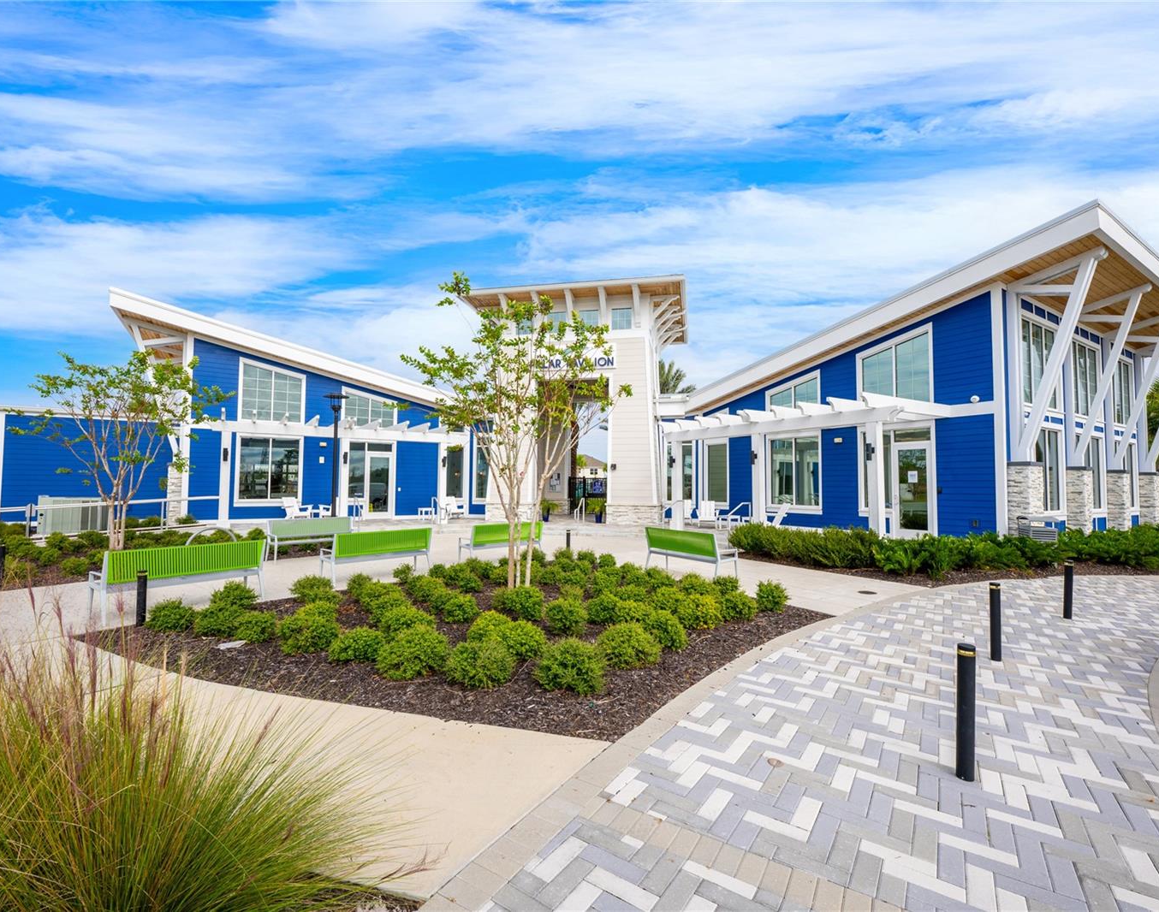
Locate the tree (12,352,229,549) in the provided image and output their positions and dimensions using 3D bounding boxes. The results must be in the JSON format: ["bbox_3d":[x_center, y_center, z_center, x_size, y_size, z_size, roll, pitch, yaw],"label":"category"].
[{"bbox_3d":[-10.925,-0.107,12.862,4.000,4.800,3.900,3,-3,-40],"label":"tree"}]

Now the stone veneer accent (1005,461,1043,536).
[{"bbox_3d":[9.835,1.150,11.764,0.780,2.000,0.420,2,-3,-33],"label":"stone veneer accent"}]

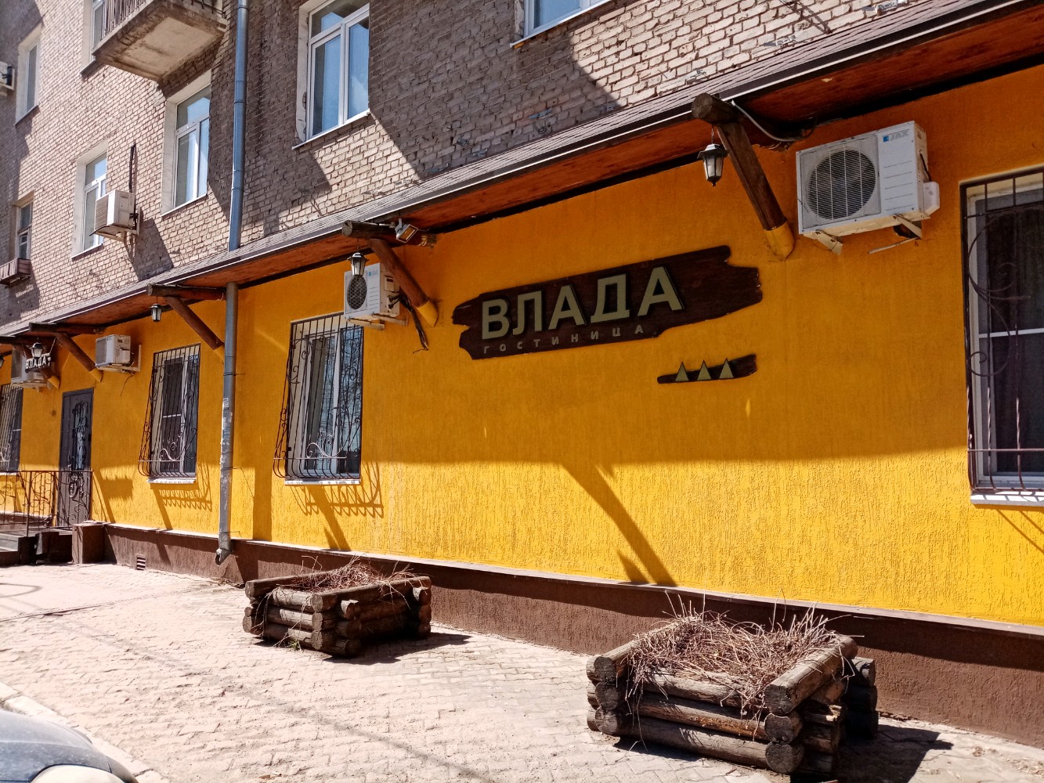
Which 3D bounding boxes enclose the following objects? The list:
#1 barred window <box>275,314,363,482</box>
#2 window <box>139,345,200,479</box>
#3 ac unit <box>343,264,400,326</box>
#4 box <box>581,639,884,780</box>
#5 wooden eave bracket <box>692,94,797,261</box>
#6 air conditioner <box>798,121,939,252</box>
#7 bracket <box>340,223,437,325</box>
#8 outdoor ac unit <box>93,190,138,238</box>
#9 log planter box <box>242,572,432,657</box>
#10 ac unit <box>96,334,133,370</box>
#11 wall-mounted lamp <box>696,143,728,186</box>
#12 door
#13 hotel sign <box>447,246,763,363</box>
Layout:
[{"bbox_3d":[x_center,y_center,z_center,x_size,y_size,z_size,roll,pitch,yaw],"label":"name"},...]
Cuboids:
[{"bbox_3d":[-2.255,0.058,8.577,1.390,1.830,0.210,-5,-7,41],"label":"barred window"},{"bbox_3d":[-4.944,0.299,11.002,1.448,1.841,0.270,-5,-7,41],"label":"window"},{"bbox_3d":[-1.462,-0.945,7.683,0.595,0.490,0.255,-5,-7,41],"label":"ac unit"},{"bbox_3d":[1.237,1.719,4.542,1.350,0.430,1.060,-4,-7,36],"label":"box"},{"bbox_3d":[1.413,-1.332,4.942,0.180,0.860,0.970,-5,-7,41],"label":"wooden eave bracket"},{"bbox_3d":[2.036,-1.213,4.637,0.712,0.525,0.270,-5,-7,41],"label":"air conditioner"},{"bbox_3d":[-1.196,-1.087,7.221,0.190,0.855,1.070,-5,-7,41],"label":"bracket"},{"bbox_3d":[-6.362,-2.756,12.247,0.699,0.544,0.290,-5,-7,41],"label":"outdoor ac unit"},{"bbox_3d":[-1.615,1.918,7.065,1.520,0.460,1.200,-5,-7,41],"label":"log planter box"},{"bbox_3d":[-5.943,-0.566,11.416,0.624,0.429,0.240,-5,-7,41],"label":"ac unit"},{"bbox_3d":[1.137,-1.348,4.652,0.185,0.260,0.185,-5,-7,41],"label":"wall-mounted lamp"},{"bbox_3d":[-7.571,1.141,13.363,1.430,2.320,0.090,-5,-7,41],"label":"door"},{"bbox_3d":[0.470,-0.665,6.312,3.040,0.610,0.070,-5,-7,41],"label":"hotel sign"}]

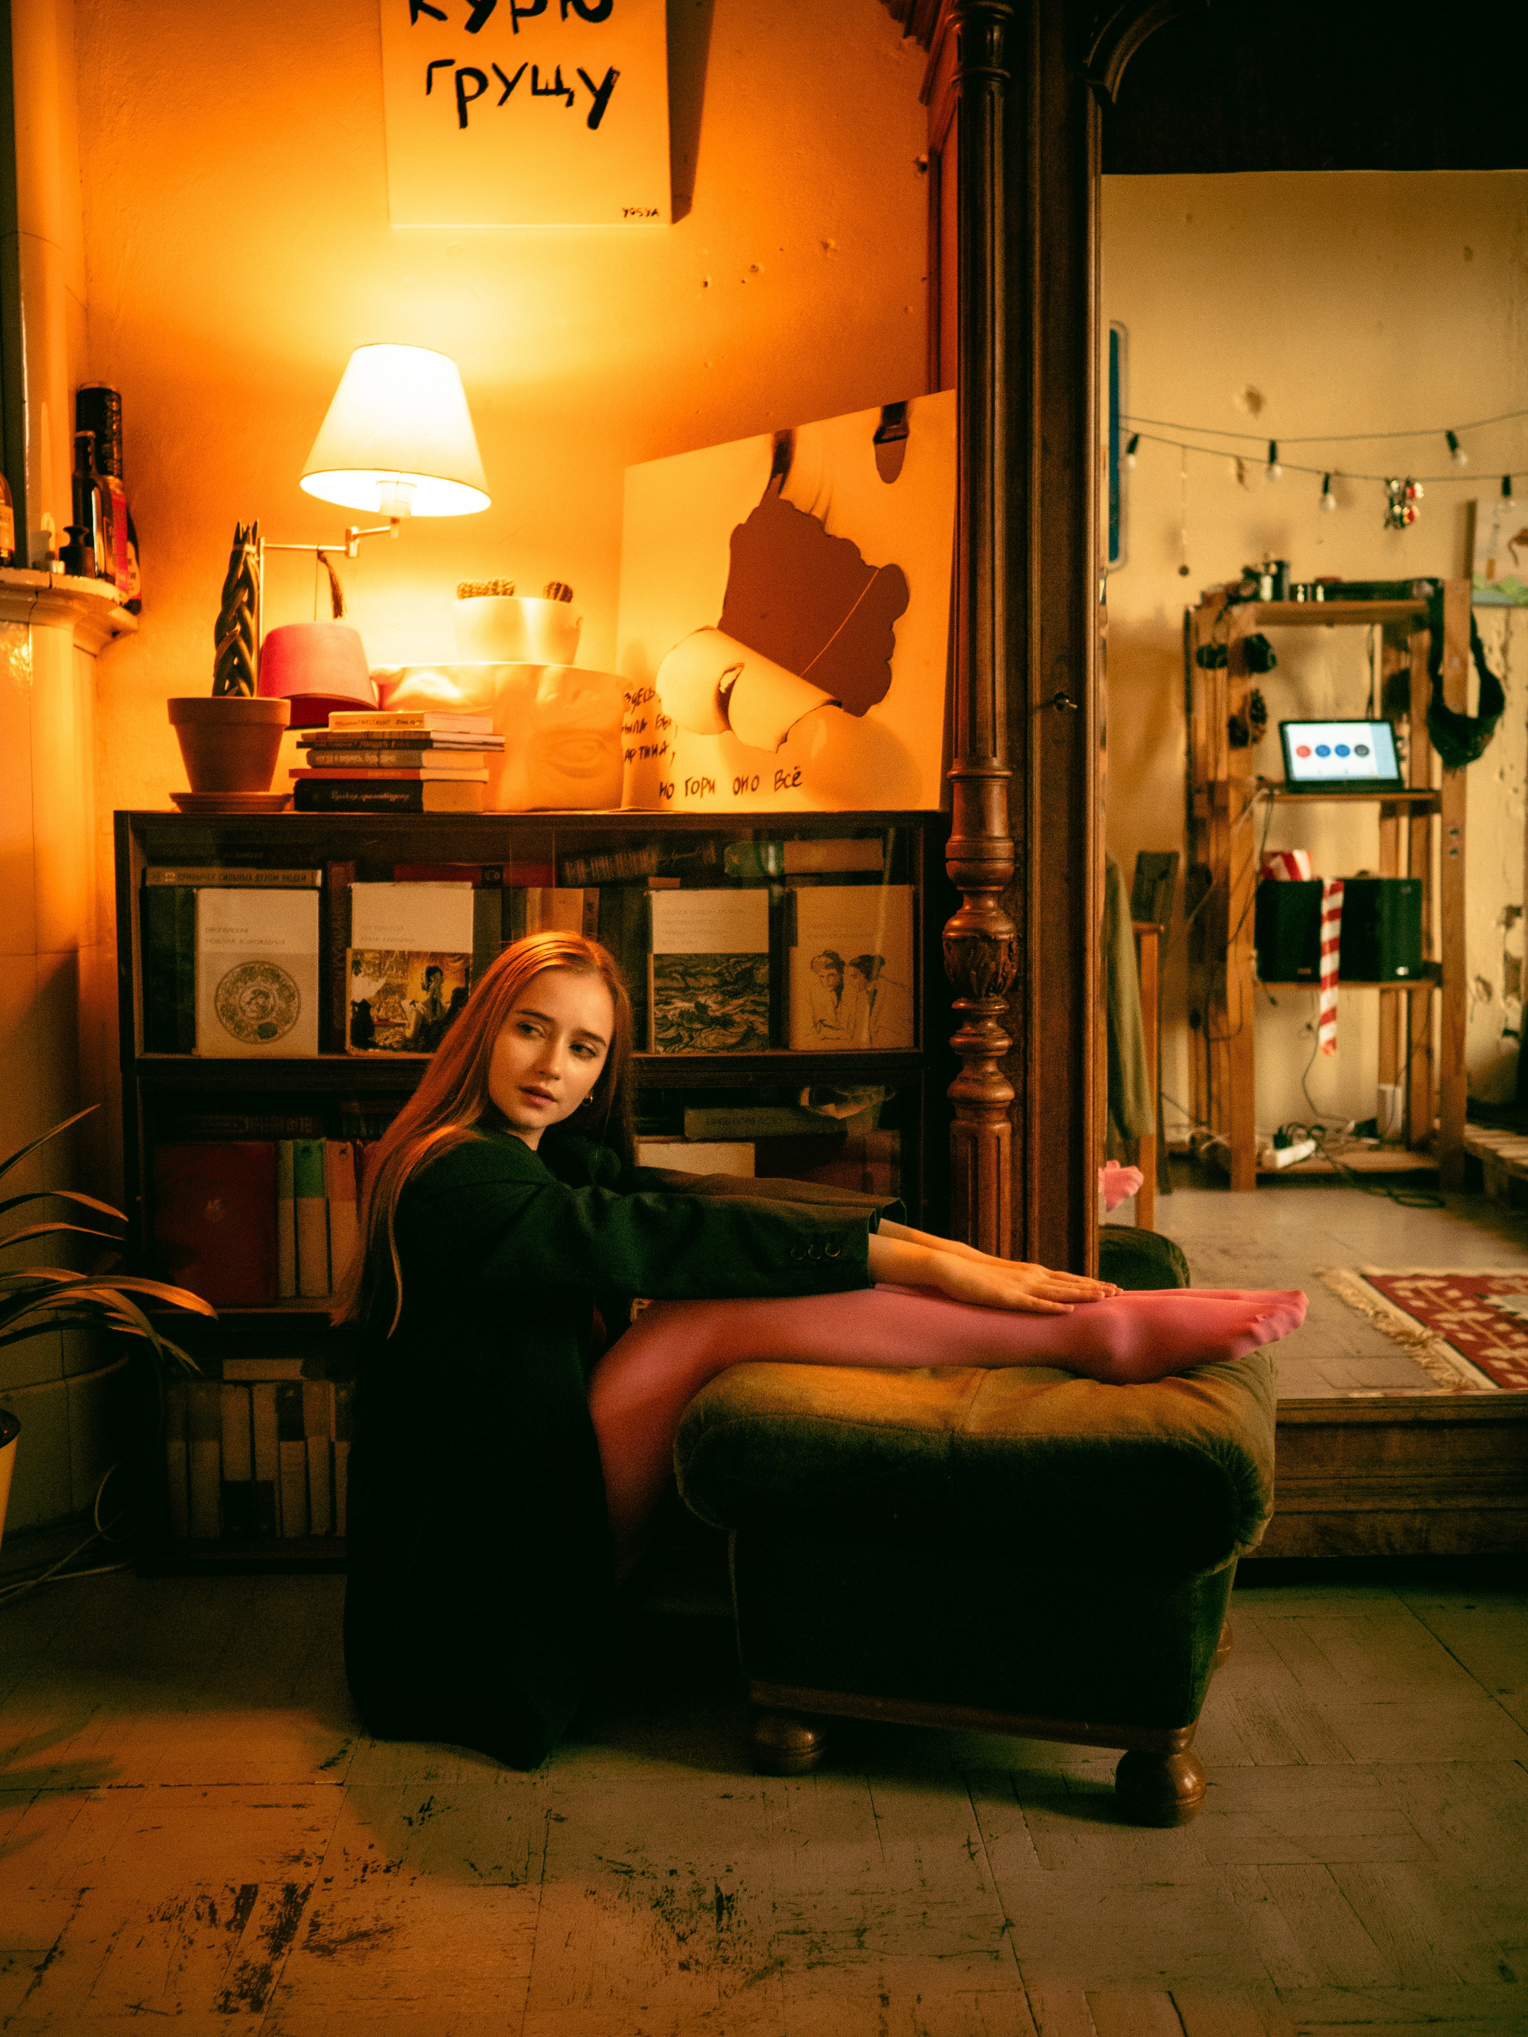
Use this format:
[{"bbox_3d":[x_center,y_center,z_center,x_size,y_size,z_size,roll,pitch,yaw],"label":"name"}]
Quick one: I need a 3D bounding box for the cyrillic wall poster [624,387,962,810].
[{"bbox_3d":[0.017,-0.526,2.684,0.604,0.518,0.030,3,1,44],"label":"cyrillic wall poster"}]

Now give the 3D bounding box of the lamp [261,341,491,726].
[{"bbox_3d":[-0.520,-0.647,2.666,0.311,0.497,0.280,-1,3,-3],"label":"lamp"}]

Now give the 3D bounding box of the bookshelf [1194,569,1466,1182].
[{"bbox_3d":[1.612,-0.374,5.790,0.678,1.691,0.460,-1,3,-4],"label":"bookshelf"}]

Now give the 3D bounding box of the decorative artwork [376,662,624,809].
[{"bbox_3d":[-0.347,-0.359,2.623,0.331,0.195,0.220,-1,3,-3],"label":"decorative artwork"}]

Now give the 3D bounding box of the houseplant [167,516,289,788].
[{"bbox_3d":[-0.681,-0.456,2.537,0.155,0.348,0.155,0,3,0],"label":"houseplant"}]

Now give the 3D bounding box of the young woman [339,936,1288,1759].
[{"bbox_3d":[0.057,0.305,2.082,0.940,0.797,0.460,0,3,8],"label":"young woman"}]

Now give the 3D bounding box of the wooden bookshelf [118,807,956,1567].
[{"bbox_3d":[-0.285,0.205,2.646,1.008,0.935,0.360,-1,3,-3],"label":"wooden bookshelf"}]

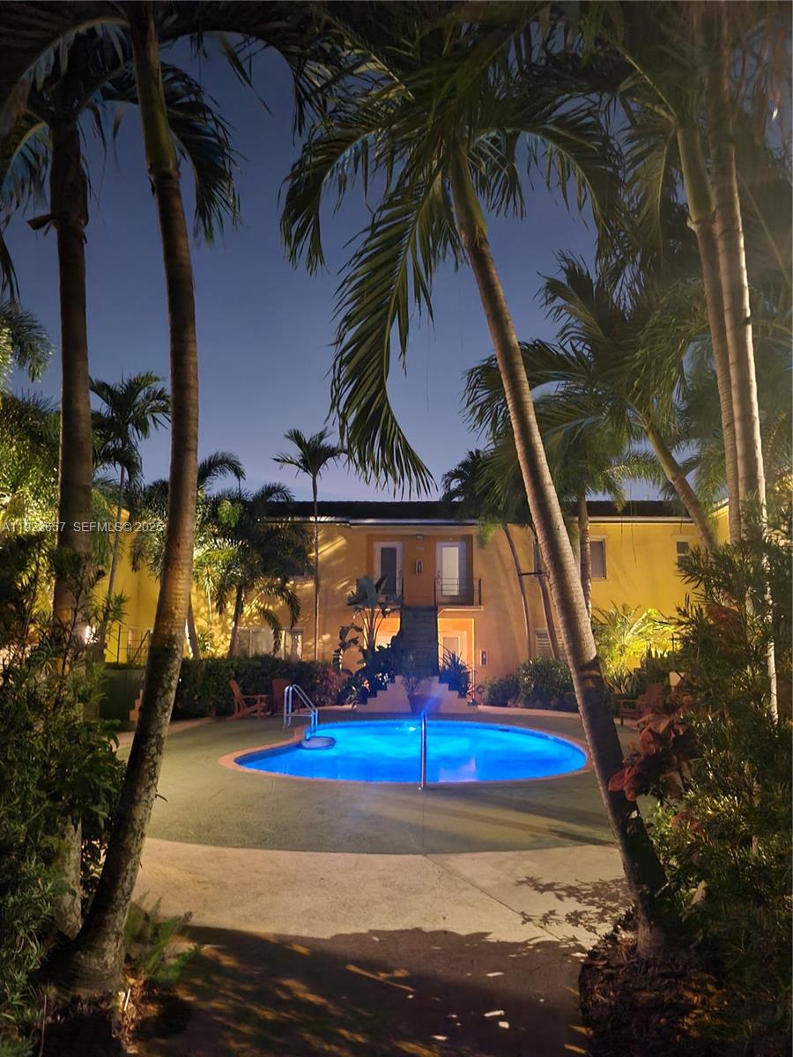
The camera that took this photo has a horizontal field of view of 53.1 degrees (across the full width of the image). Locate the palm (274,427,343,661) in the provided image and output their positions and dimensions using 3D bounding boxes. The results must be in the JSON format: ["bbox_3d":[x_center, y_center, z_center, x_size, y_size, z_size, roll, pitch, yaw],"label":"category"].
[{"bbox_3d":[-2.724,0.977,24.132,2.220,8.399,2.220,0,-9,0],"label":"palm"}]

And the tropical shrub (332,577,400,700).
[{"bbox_3d":[-0.846,3.111,22.084,1.912,3.559,1.721,0,-9,0],"label":"tropical shrub"}]

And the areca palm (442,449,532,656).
[{"bbox_3d":[2.739,1.327,23.572,2.834,7.537,2.834,0,-9,0],"label":"areca palm"}]

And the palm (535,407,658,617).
[{"bbox_3d":[5.194,0.679,20.333,3.532,7.834,3.532,0,-9,0],"label":"palm"}]

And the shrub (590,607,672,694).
[{"bbox_3d":[6.478,3.440,21.730,2.331,2.701,2.331,0,-9,0],"label":"shrub"}]

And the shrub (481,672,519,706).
[{"bbox_3d":[2.799,4.338,21.288,1.091,0.891,1.091,0,-9,0],"label":"shrub"}]

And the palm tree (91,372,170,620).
[{"bbox_3d":[-7.246,0.179,21.219,2.372,9.092,2.372,0,-9,0],"label":"palm tree"}]

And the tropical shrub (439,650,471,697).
[{"bbox_3d":[1.641,4.149,22.228,0.933,1.450,0.933,0,-9,0],"label":"tropical shrub"}]

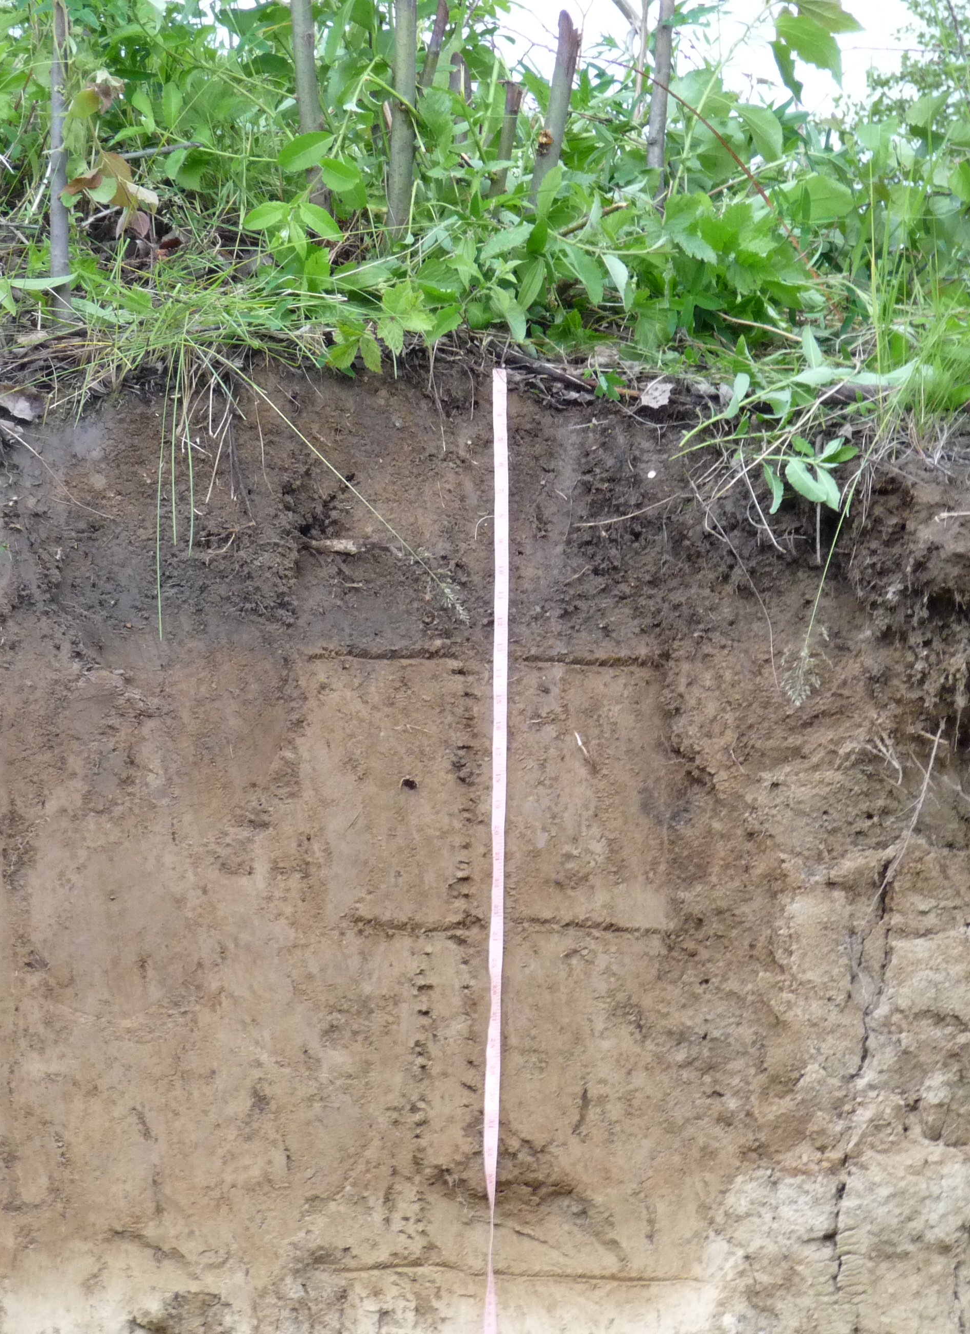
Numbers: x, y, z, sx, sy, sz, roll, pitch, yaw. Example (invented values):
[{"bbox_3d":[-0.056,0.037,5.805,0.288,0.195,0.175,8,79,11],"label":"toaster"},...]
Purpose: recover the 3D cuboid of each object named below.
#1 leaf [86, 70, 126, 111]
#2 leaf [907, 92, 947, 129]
[{"bbox_3d":[-0.368,-0.557,7.020,0.039,0.039,0.026,0,0,0],"label":"leaf"},{"bbox_3d":[0.448,-0.565,7.350,0.051,0.030,0.018,-44,0,0],"label":"leaf"}]

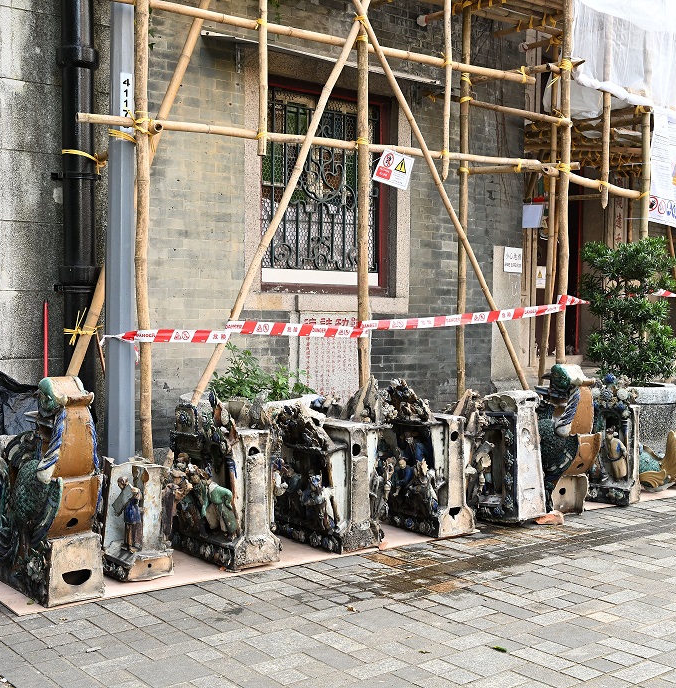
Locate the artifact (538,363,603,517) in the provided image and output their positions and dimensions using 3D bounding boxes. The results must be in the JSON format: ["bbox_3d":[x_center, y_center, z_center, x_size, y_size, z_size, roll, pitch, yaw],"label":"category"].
[{"bbox_3d":[1.152,0.494,5.287,0.283,0.814,0.556,-1,2,-38],"label":"artifact"}]

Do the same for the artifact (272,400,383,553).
[{"bbox_3d":[-0.064,0.622,4.611,0.325,0.654,0.588,-1,2,-37],"label":"artifact"}]

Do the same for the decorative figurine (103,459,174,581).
[{"bbox_3d":[-0.886,0.735,4.035,0.243,0.446,0.406,-1,2,-37],"label":"decorative figurine"}]

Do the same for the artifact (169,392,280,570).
[{"bbox_3d":[-0.507,0.568,4.173,0.273,0.698,0.535,-1,2,-38],"label":"artifact"}]

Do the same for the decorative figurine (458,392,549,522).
[{"bbox_3d":[0.918,0.599,5.230,0.304,0.680,0.457,-1,2,-37],"label":"decorative figurine"}]

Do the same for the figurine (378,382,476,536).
[{"bbox_3d":[0.423,0.557,4.755,0.273,0.693,0.493,-1,2,-34],"label":"figurine"}]

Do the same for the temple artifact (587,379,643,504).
[{"bbox_3d":[1.645,0.565,5.665,0.243,0.735,0.345,-1,2,-37],"label":"temple artifact"}]

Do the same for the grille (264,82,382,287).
[{"bbox_3d":[-0.089,-1.094,6.731,1.055,1.334,0.061,-1,2,-37],"label":"grille"}]

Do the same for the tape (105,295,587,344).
[{"bbox_3d":[0.308,-0.177,5.990,3.610,0.310,0.140,-1,2,-32],"label":"tape"}]

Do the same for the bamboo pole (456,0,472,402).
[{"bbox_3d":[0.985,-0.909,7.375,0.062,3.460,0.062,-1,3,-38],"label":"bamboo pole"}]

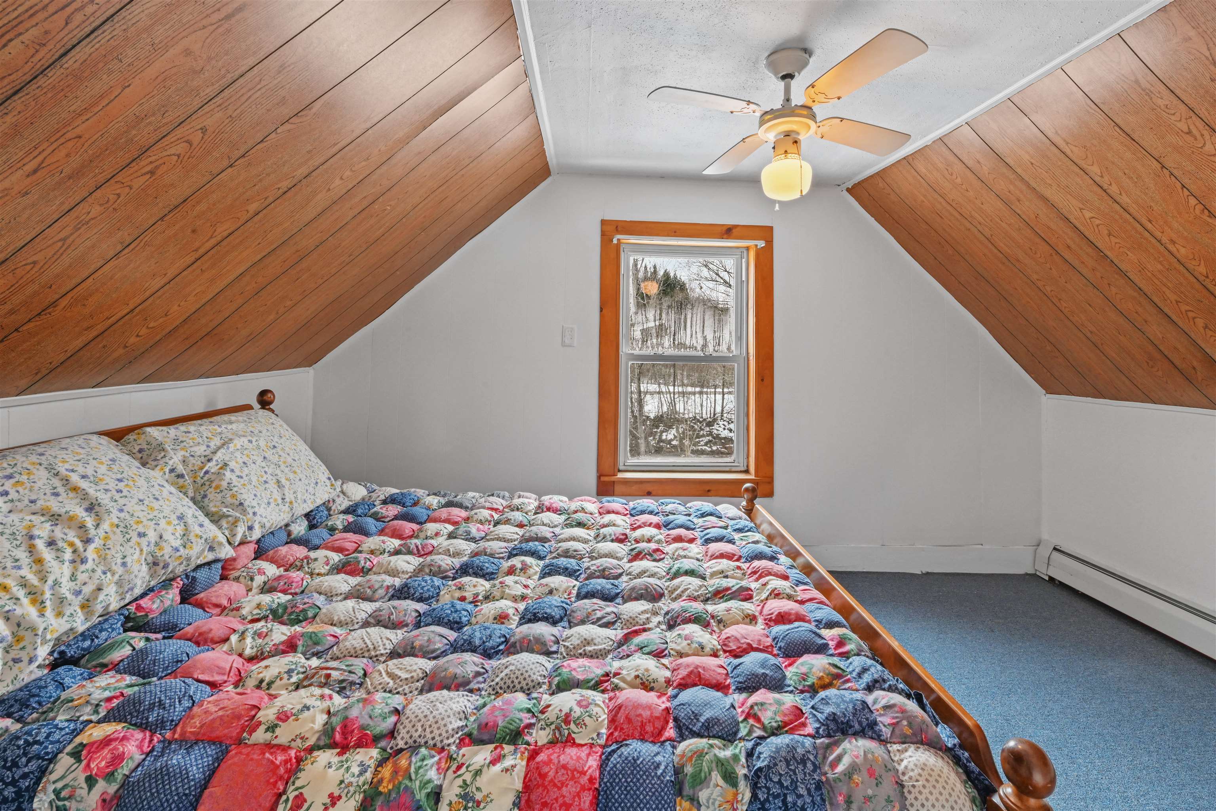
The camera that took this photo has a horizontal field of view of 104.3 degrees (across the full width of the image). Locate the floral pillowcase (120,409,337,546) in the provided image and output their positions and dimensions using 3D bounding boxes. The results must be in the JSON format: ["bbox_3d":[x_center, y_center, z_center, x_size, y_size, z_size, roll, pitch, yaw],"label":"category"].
[{"bbox_3d":[-1.345,0.250,1.760,0.190,0.460,0.630,-35,7,2],"label":"floral pillowcase"}]

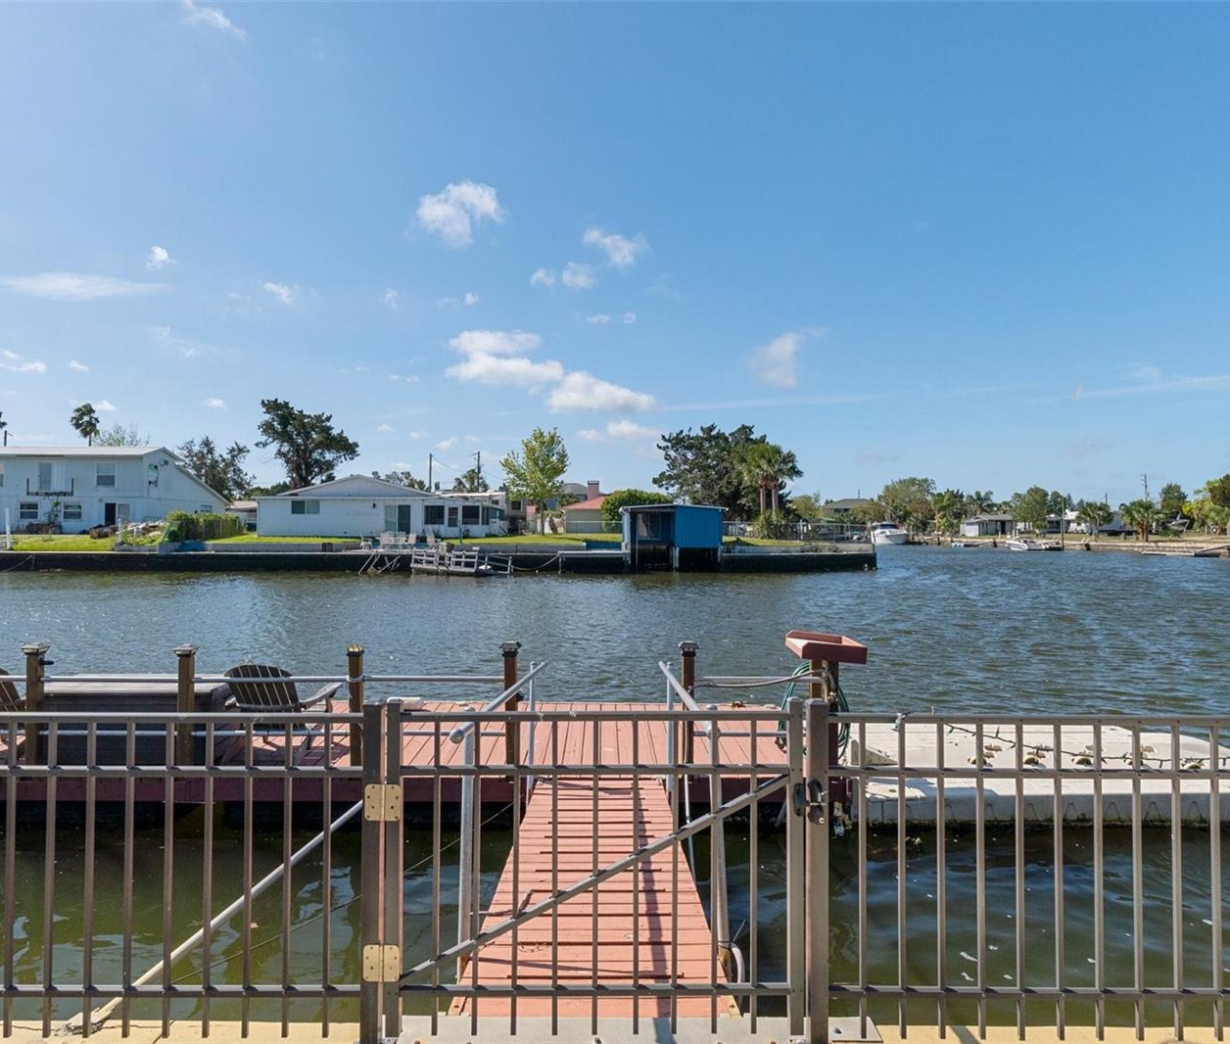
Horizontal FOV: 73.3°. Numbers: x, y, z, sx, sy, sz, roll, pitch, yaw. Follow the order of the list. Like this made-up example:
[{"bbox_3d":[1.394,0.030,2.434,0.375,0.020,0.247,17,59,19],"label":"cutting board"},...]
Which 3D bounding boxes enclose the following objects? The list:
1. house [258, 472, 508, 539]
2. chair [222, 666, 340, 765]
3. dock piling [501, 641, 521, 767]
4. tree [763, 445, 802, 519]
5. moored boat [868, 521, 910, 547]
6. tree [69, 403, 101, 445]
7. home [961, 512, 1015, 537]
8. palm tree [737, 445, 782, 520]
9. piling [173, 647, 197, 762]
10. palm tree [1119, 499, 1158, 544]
[{"bbox_3d":[-16.200,-1.100,61.800,15.500,4.350,12.500,0,0,0],"label":"house"},{"bbox_3d":[-2.620,1.440,6.520,0.750,0.830,0.840,0,0,7],"label":"chair"},{"bbox_3d":[-0.764,1.400,6.100,0.120,1.020,0.120,0,0,0],"label":"dock piling"},{"bbox_3d":[10.600,-1.950,54.000,3.200,6.100,3.200,0,0,0],"label":"tree"},{"bbox_3d":[31.800,1.360,96.000,2.500,2.900,6.400,0,-1,-25],"label":"moored boat"},{"bbox_3d":[-54.400,-5.650,85.000,3.100,13.200,3.100,0,0,0],"label":"tree"},{"bbox_3d":[52.000,0.380,115.000,6.000,3.300,6.200,0,0,6],"label":"home"},{"bbox_3d":[9.800,-2.200,56.000,3.200,6.200,3.200,0,0,0],"label":"palm tree"},{"bbox_3d":[-3.170,1.410,6.100,0.120,0.990,0.120,0,0,0],"label":"piling"},{"bbox_3d":[48.300,-0.100,76.000,3.400,4.100,3.300,0,0,0],"label":"palm tree"}]

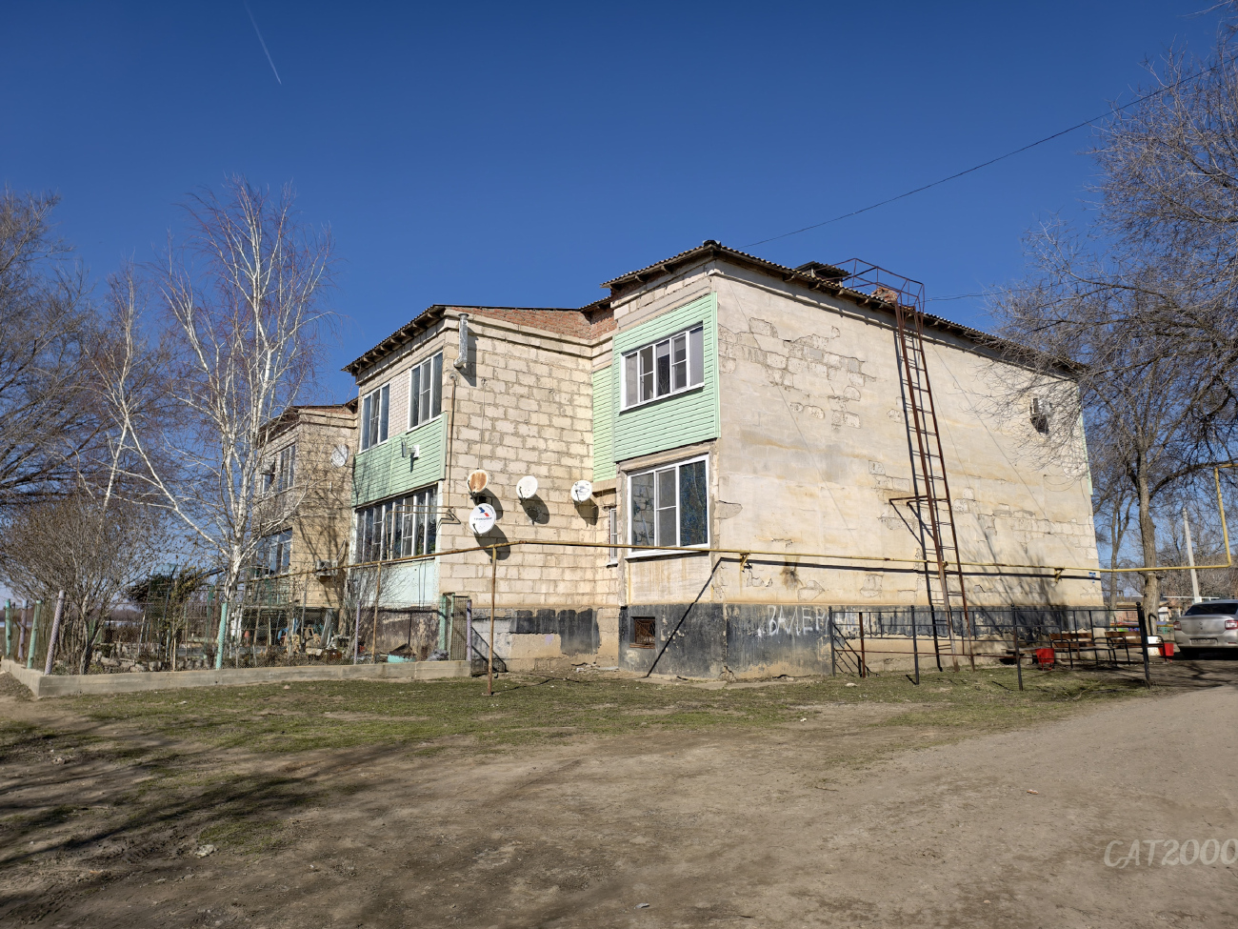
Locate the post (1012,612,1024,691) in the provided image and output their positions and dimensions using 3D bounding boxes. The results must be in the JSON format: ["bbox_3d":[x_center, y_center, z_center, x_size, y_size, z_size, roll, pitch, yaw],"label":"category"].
[{"bbox_3d":[6.201,2.848,12.809,0.050,1.280,0.050,6,-12,-36],"label":"post"}]

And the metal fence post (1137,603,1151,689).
[{"bbox_3d":[7.269,2.504,11.397,0.055,1.150,0.055,6,-12,-36],"label":"metal fence post"}]

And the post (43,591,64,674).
[{"bbox_3d":[-9.202,2.746,13.414,0.080,1.350,0.080,11,-12,-35],"label":"post"}]

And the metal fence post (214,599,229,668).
[{"bbox_3d":[-7.184,3.100,14.903,0.078,1.210,0.078,9,-12,-35],"label":"metal fence post"}]

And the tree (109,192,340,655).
[{"bbox_3d":[-11.011,-1.584,22.761,5.700,13.650,5.300,5,-11,-26],"label":"tree"}]

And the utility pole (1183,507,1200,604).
[{"bbox_3d":[36.619,6.563,52.403,0.220,7.750,0.220,7,-12,-36],"label":"utility pole"}]

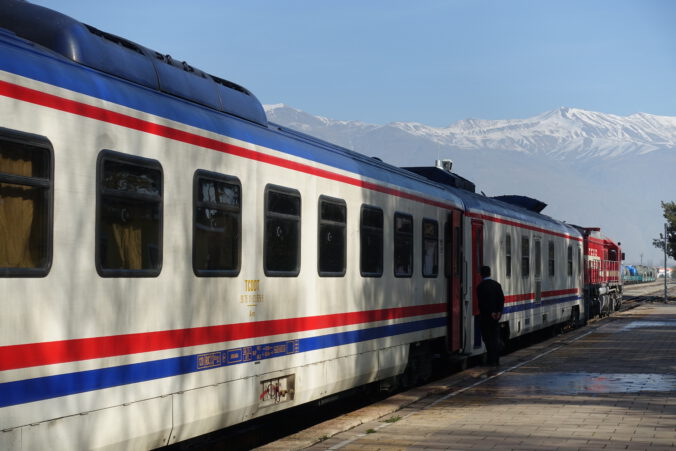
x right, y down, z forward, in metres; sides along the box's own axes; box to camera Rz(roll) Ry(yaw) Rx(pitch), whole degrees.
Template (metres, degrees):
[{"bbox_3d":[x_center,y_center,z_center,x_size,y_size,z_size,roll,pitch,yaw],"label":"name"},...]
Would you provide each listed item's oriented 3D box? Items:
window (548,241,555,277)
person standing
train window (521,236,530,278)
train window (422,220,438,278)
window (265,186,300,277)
[{"bbox_3d":[6.137,0.961,37.811,0.080,1.010,1.270,-1,-2,16],"label":"window"},{"bbox_3d":[2.671,1.580,22.950,0.540,1.740,0.380,2,-3,-42],"label":"person standing"},{"bbox_3d":[4.626,0.796,32.498,0.080,1.020,1.300,-1,-2,16],"label":"train window"},{"bbox_3d":[1.495,0.374,21.494,0.080,0.975,1.270,-1,-2,16],"label":"train window"},{"bbox_3d":[-0.608,0.069,14.103,0.080,0.975,1.270,-1,-2,16],"label":"window"}]

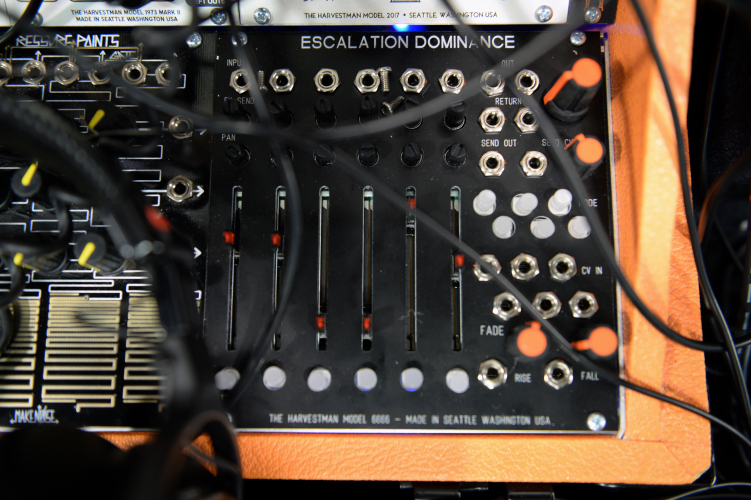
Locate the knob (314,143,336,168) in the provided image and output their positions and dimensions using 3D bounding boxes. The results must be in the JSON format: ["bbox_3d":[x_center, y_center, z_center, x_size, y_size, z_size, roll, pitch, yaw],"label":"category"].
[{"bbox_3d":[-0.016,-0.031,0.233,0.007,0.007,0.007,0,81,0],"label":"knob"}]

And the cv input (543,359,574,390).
[{"bbox_3d":[0.055,0.038,0.221,0.009,0.003,0.009,0,80,1],"label":"cv input"}]

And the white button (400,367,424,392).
[{"bbox_3d":[0.011,0.039,0.219,0.007,0.005,0.007,0,80,1],"label":"white button"}]

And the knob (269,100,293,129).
[{"bbox_3d":[-0.030,-0.044,0.231,0.007,0.013,0.007,0,81,0],"label":"knob"}]

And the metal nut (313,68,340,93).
[{"bbox_3d":[-0.016,-0.056,0.238,0.009,0.003,0.008,0,80,1],"label":"metal nut"}]

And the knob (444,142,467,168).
[{"bbox_3d":[0.026,-0.031,0.231,0.006,0.006,0.006,0,80,1],"label":"knob"}]

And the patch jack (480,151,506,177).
[{"bbox_3d":[0.037,-0.028,0.231,0.009,0.003,0.008,0,80,1],"label":"patch jack"}]

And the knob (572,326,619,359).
[{"bbox_3d":[0.064,0.028,0.215,0.012,0.017,0.011,-4,80,0],"label":"knob"}]

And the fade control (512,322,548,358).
[{"bbox_3d":[0.045,0.027,0.215,0.011,0.014,0.011,0,80,1],"label":"fade control"}]

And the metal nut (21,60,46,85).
[{"bbox_3d":[-0.112,-0.058,0.240,0.009,0.003,0.009,0,81,1],"label":"metal nut"}]

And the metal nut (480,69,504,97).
[{"bbox_3d":[0.038,-0.054,0.235,0.008,0.003,0.008,0,80,1],"label":"metal nut"}]

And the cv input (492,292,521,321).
[{"bbox_3d":[0.041,0.017,0.225,0.009,0.003,0.009,0,80,1],"label":"cv input"}]

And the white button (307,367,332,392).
[{"bbox_3d":[-0.017,0.039,0.221,0.007,0.005,0.007,0,80,1],"label":"white button"}]

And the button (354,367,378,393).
[{"bbox_3d":[-0.003,0.039,0.219,0.007,0.005,0.007,0,80,1],"label":"button"}]

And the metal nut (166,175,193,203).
[{"bbox_3d":[-0.062,-0.019,0.231,0.008,0.003,0.009,0,80,1],"label":"metal nut"}]

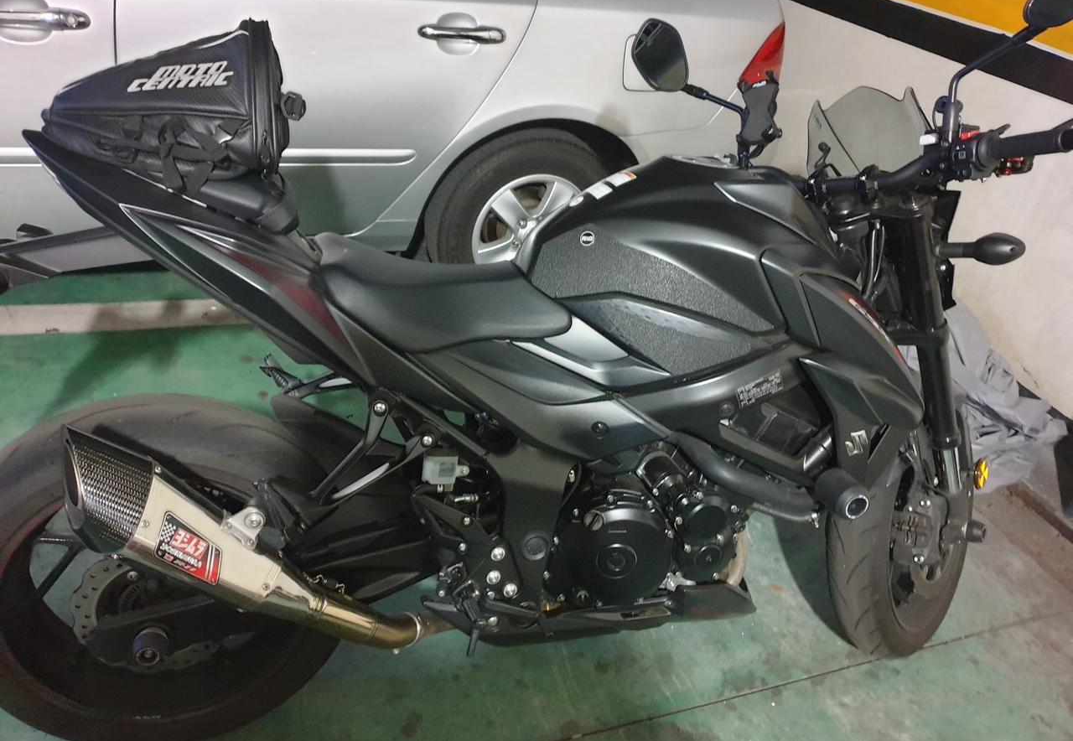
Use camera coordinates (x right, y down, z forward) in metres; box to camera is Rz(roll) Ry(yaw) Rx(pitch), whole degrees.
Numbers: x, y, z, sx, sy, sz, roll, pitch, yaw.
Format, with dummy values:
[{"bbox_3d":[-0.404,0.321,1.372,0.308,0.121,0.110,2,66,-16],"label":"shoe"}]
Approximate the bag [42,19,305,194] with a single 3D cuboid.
[{"bbox_3d":[-0.484,-0.364,1.067,0.310,0.205,0.250,-1,22,-15],"label":"bag"}]

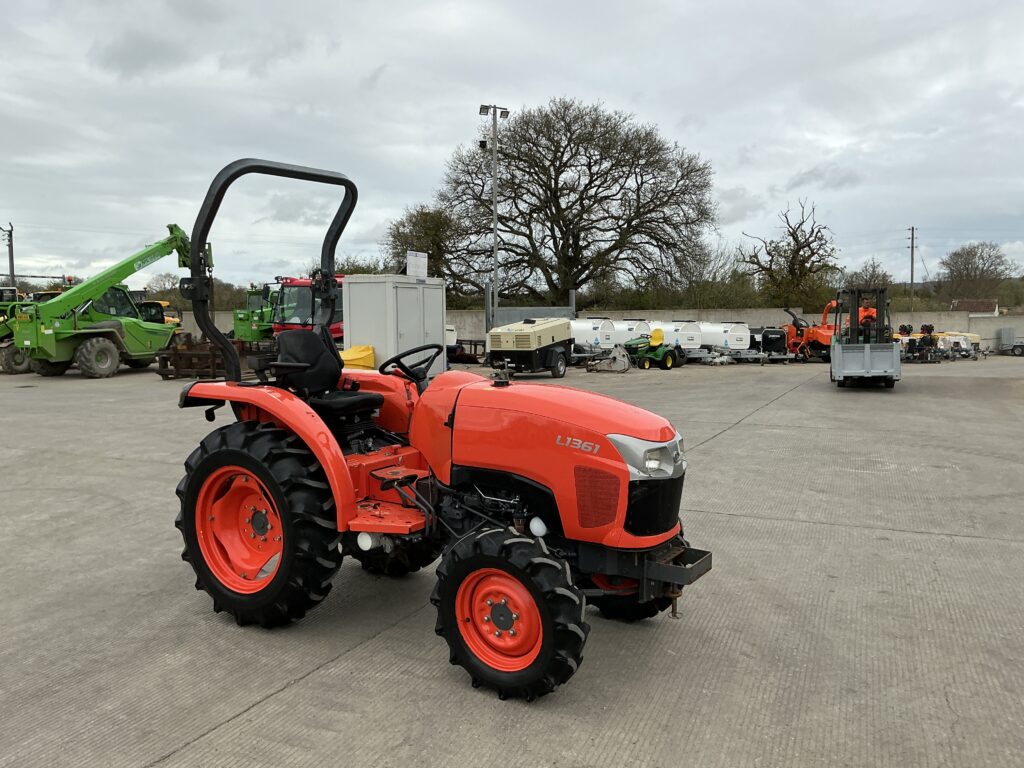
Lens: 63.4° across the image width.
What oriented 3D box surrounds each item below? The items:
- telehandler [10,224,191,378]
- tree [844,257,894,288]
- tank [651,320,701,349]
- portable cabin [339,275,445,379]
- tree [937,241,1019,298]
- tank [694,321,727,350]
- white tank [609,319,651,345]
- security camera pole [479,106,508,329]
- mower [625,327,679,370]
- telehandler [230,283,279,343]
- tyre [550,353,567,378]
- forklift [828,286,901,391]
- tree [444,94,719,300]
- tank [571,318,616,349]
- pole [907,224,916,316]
[{"bbox_3d":[-10.850,-2.491,23.071,2.150,4.300,5.100,3,6,28],"label":"telehandler"},{"bbox_3d":[33.571,-8.545,77.550,4.900,6.860,4.800,0,5,0],"label":"tree"},{"bbox_3d":[4.930,-1.508,25.600,1.100,0.840,1.500,-5,7,-43],"label":"tank"},{"bbox_3d":[-2.905,-1.407,20.830,1.460,2.520,2.300,2,6,28],"label":"portable cabin"},{"bbox_3d":[53.389,-11.504,94.356,9.400,9.830,9.000,0,5,0],"label":"tree"},{"bbox_3d":[7.037,-1.573,27.300,0.900,0.880,1.800,-2,5,-22],"label":"tank"},{"bbox_3d":[3.327,-1.506,25.400,1.750,0.880,0.900,4,7,44],"label":"white tank"},{"bbox_3d":[-0.521,-4.915,27.358,1.100,8.390,0.400,-3,5,-27],"label":"security camera pole"},{"bbox_3d":[3.747,-0.982,23.600,1.100,1.170,1.800,4,6,37],"label":"mower"},{"bbox_3d":[-7.850,-2.126,29.226,2.150,2.500,4.600,1,5,12],"label":"telehandler"},{"bbox_3d":[1.176,-0.474,20.950,0.190,0.620,0.620,3,6,33],"label":"tyre"},{"bbox_3d":[7.820,-1.015,18.482,1.300,2.160,3.200,2,5,20],"label":"forklift"},{"bbox_3d":[4.112,-10.360,51.292,17.600,15.060,16.500,0,5,0],"label":"tree"},{"bbox_3d":[2.290,-1.482,24.800,1.500,0.840,1.100,3,6,35],"label":"tank"},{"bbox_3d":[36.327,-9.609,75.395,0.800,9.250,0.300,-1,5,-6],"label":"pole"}]

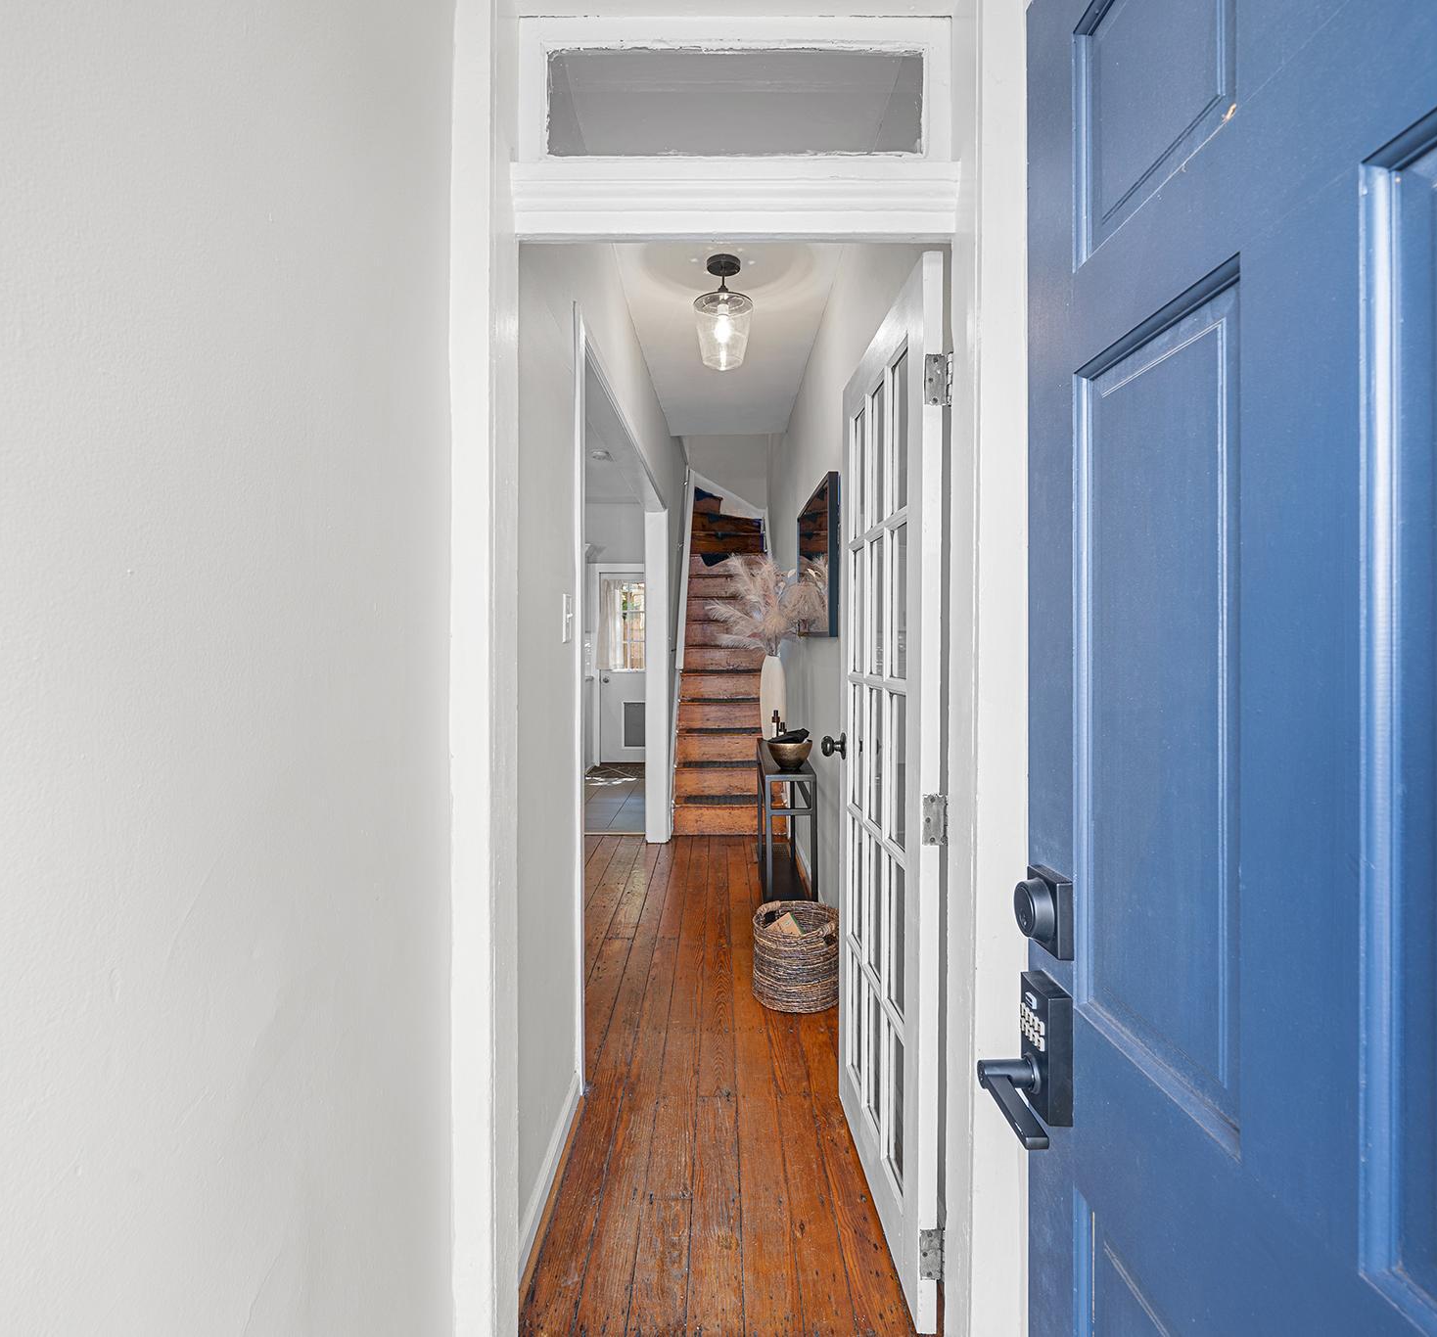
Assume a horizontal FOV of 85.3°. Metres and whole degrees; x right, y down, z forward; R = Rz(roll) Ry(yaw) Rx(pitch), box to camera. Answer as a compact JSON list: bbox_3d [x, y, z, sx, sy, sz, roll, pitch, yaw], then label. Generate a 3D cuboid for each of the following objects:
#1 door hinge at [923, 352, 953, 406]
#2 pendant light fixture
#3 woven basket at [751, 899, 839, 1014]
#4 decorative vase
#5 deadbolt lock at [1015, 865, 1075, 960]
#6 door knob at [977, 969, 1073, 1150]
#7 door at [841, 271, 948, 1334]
[{"bbox_3d":[0.412,-0.539,1.452,0.056,0.097,0.018,0,1,2],"label":"door hinge"},{"bbox_3d":[0.019,-1.425,3.130,0.237,0.400,0.237,0,1,0],"label":"pendant light fixture"},{"bbox_3d":[0.306,1.070,2.915,0.345,0.280,0.345,0,1,0],"label":"woven basket"},{"bbox_3d":[0.326,0.184,4.600,0.149,0.500,0.149,0,1,0],"label":"decorative vase"},{"bbox_3d":[0.277,0.207,0.671,0.028,0.064,0.063,0,1,-1],"label":"deadbolt lock"},{"bbox_3d":[0.257,0.323,0.629,0.068,0.106,0.132,0,1,-1],"label":"door knob"},{"bbox_3d":[0.384,0.225,1.844,0.037,2.020,0.770,0,1,-2],"label":"door"}]

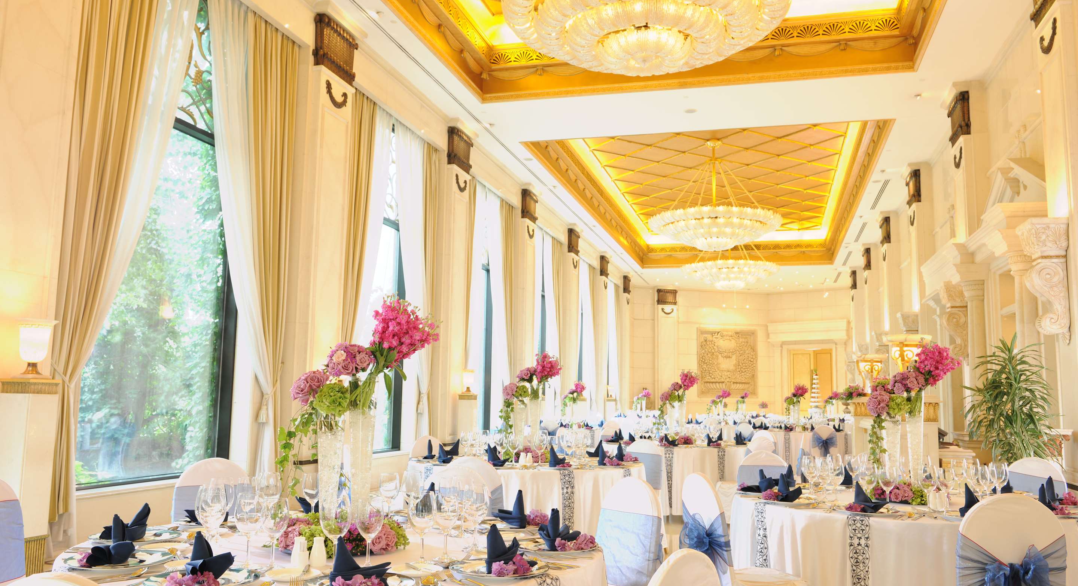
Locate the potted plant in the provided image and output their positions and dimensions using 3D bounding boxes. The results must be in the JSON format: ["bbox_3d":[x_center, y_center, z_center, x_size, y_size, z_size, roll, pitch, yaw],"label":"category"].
[{"bbox_3d":[4.172,1.326,7.679,0.800,1.920,0.800,-3,-8,29],"label":"potted plant"}]

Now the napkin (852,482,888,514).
[{"bbox_3d":[1.623,0.990,4.246,0.175,0.150,0.130,-2,-8,21],"label":"napkin"}]

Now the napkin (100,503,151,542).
[{"bbox_3d":[-1.305,0.716,2.741,0.112,0.114,0.140,2,-7,-6],"label":"napkin"}]

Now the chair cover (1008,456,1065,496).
[{"bbox_3d":[3.034,1.528,5.492,0.540,0.950,0.430,5,-8,-30],"label":"chair cover"}]

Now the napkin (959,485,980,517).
[{"bbox_3d":[2.115,0.996,4.170,0.165,0.125,0.130,1,-7,-1],"label":"napkin"}]

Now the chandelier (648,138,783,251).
[{"bbox_3d":[3.987,-2.219,19.666,3.045,2.525,3.045,-1,-7,12],"label":"chandelier"}]

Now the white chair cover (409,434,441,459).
[{"bbox_3d":[-0.990,1.850,8.430,0.440,0.920,0.520,8,-10,-44],"label":"white chair cover"}]

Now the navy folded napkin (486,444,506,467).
[{"bbox_3d":[-0.279,1.094,5.843,0.136,0.150,0.108,-1,-7,13],"label":"navy folded napkin"}]

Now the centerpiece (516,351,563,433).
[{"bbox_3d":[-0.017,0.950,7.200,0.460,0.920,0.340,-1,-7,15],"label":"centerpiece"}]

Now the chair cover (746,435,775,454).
[{"bbox_3d":[2.305,2.036,9.533,0.440,0.920,0.520,4,-8,-25],"label":"chair cover"}]

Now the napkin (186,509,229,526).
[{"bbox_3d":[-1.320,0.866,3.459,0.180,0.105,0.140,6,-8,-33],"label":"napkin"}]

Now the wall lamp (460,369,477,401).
[{"bbox_3d":[-1.135,1.457,13.965,0.270,0.460,0.270,-1,-7,15],"label":"wall lamp"}]

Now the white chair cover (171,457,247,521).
[{"bbox_3d":[-1.552,1.305,4.250,0.430,0.950,0.540,6,-9,-37],"label":"white chair cover"}]

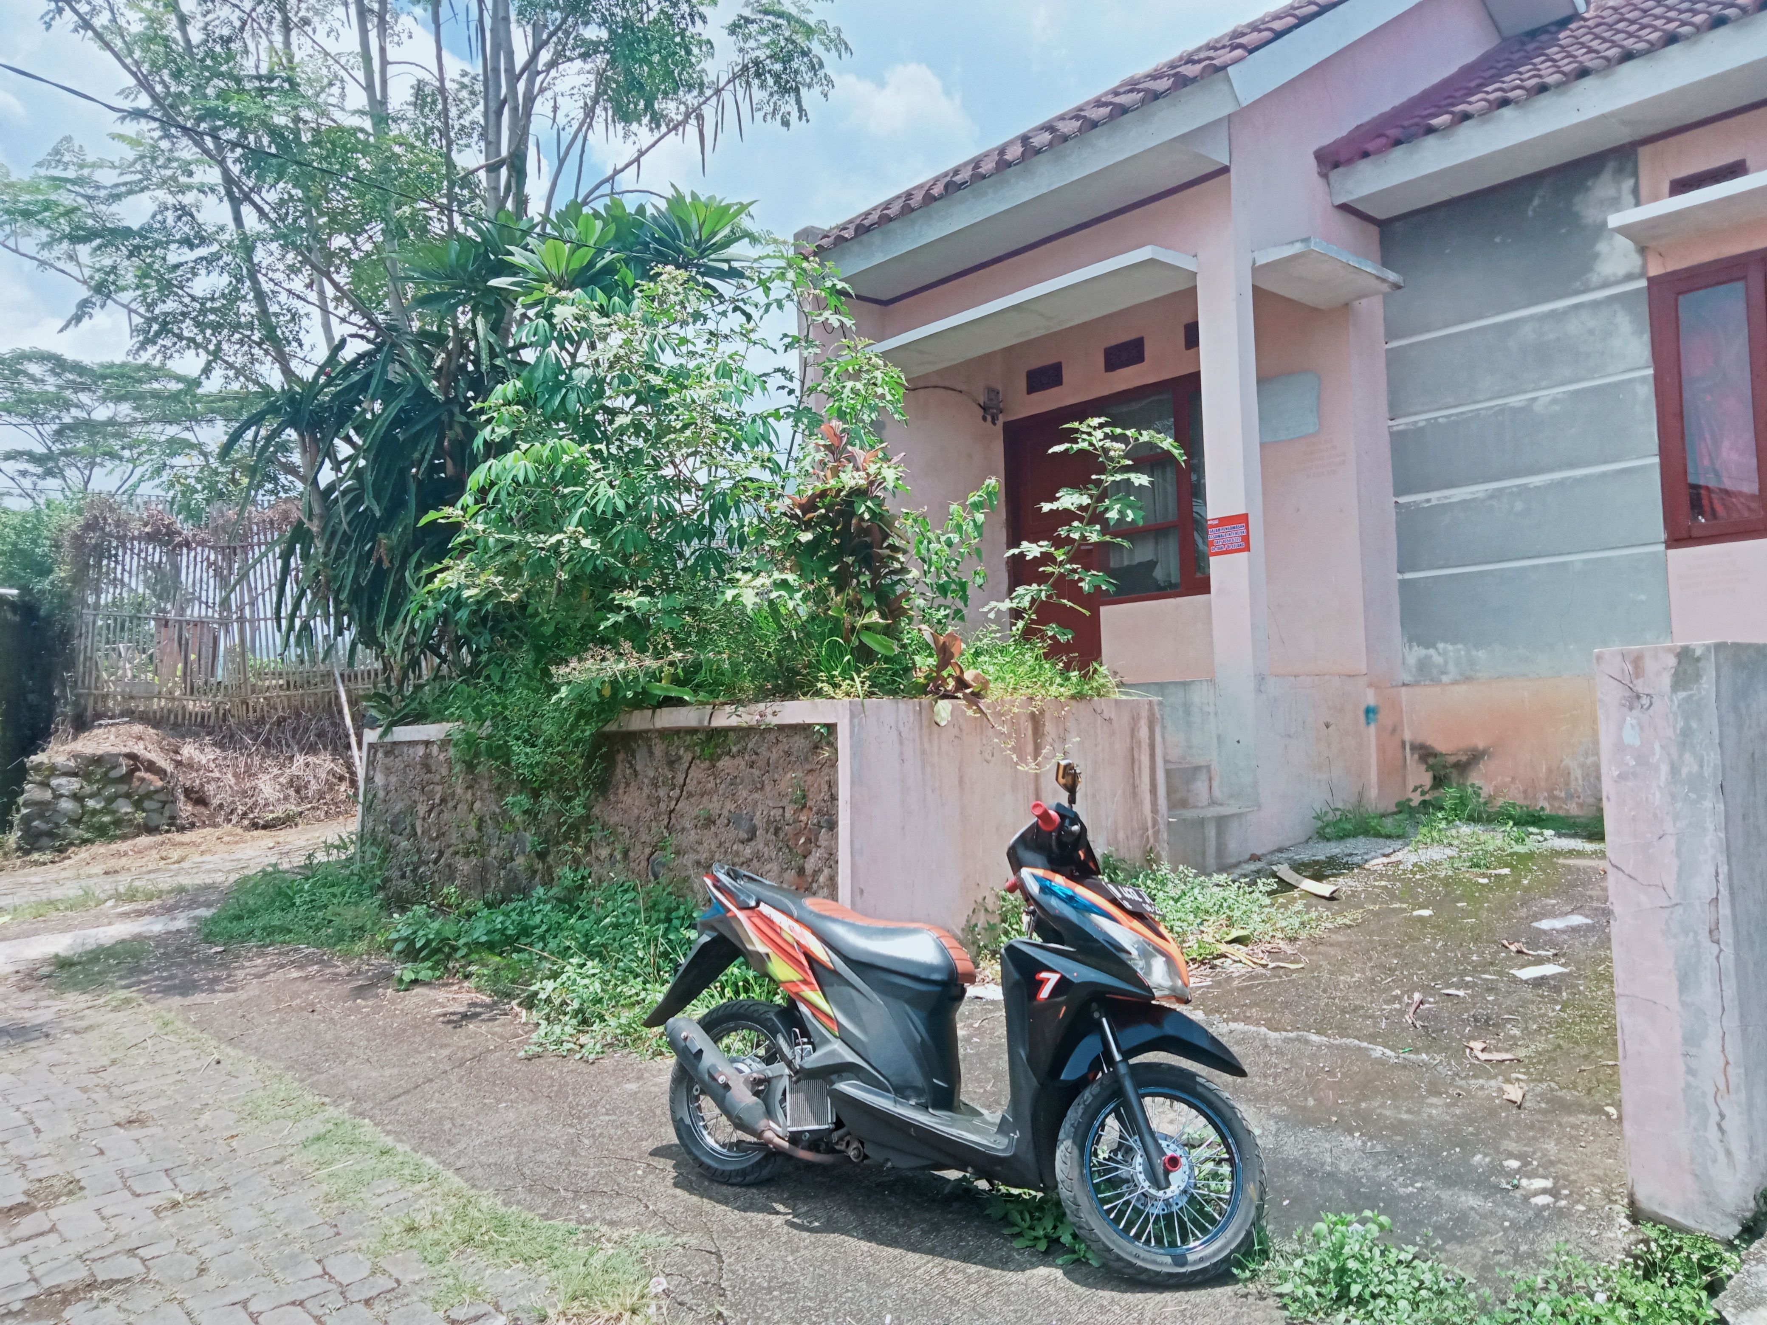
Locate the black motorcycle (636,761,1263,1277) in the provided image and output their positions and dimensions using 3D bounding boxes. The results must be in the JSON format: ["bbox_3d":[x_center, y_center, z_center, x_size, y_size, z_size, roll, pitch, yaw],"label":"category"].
[{"bbox_3d":[0.065,0.870,3.810,1.890,1.170,0.650,-4,-5,35],"label":"black motorcycle"}]

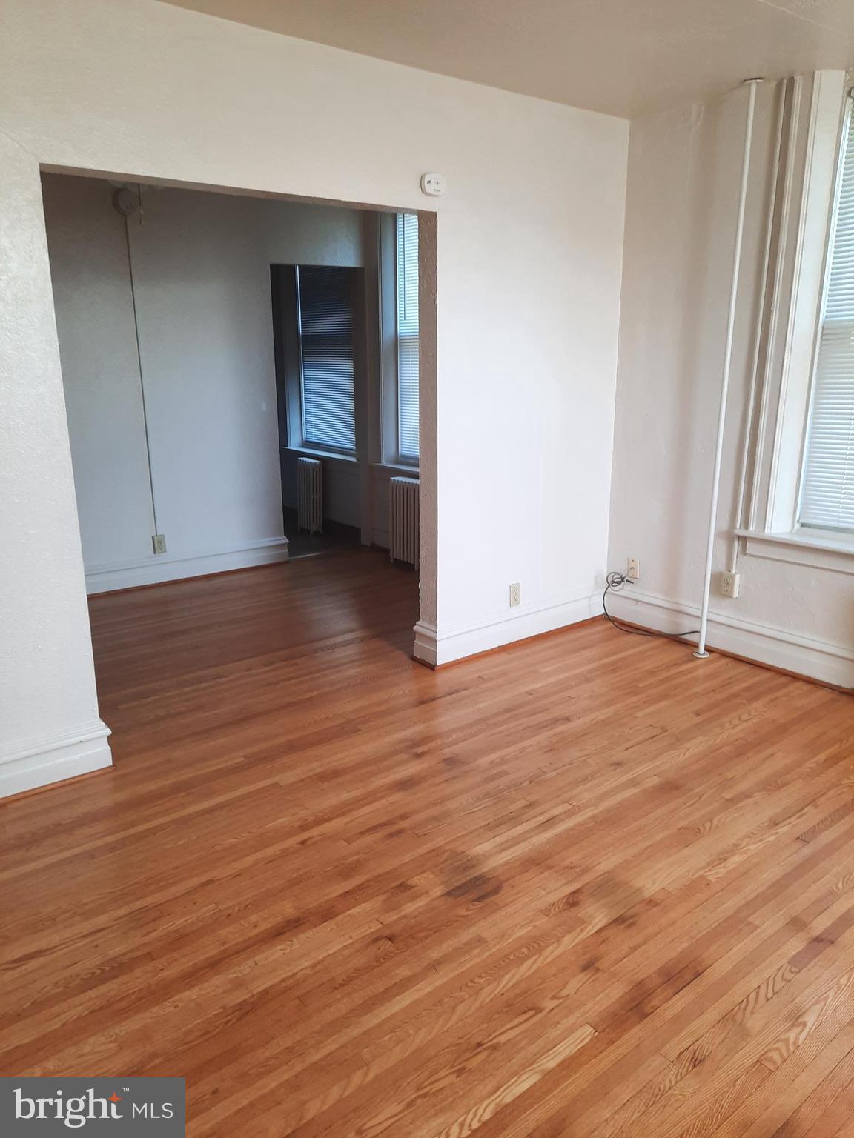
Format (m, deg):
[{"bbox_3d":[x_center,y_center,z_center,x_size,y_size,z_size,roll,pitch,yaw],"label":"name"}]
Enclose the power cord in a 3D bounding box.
[{"bbox_3d":[1.208,0.216,4.499,0.128,0.294,0.627,-11,19,-36],"label":"power cord"}]

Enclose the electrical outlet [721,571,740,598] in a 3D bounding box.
[{"bbox_3d":[1.529,0.074,4.122,0.044,0.118,0.069,-11,19,-36],"label":"electrical outlet"}]

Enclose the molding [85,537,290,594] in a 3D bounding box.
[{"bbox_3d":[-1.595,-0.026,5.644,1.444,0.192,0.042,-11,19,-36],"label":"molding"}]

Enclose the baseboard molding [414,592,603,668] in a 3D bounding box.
[{"bbox_3d":[0.493,0.277,4.467,1.284,0.193,0.196,-11,19,-36],"label":"baseboard molding"}]

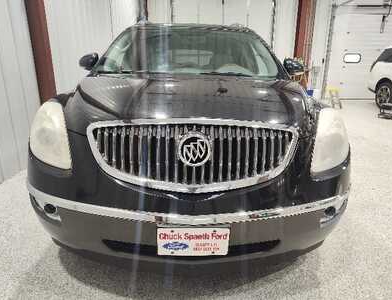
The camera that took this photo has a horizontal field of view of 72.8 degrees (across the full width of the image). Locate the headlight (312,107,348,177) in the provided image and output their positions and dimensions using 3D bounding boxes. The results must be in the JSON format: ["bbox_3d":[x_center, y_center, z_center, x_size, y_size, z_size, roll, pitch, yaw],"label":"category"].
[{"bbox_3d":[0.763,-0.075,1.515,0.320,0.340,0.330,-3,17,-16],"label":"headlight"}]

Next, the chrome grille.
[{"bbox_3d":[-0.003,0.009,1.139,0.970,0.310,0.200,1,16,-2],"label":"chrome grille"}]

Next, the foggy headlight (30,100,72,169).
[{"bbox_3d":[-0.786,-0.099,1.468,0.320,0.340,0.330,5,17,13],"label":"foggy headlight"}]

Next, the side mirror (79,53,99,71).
[{"bbox_3d":[-1.023,-0.846,2.557,0.210,0.160,0.145,1,16,-2],"label":"side mirror"}]

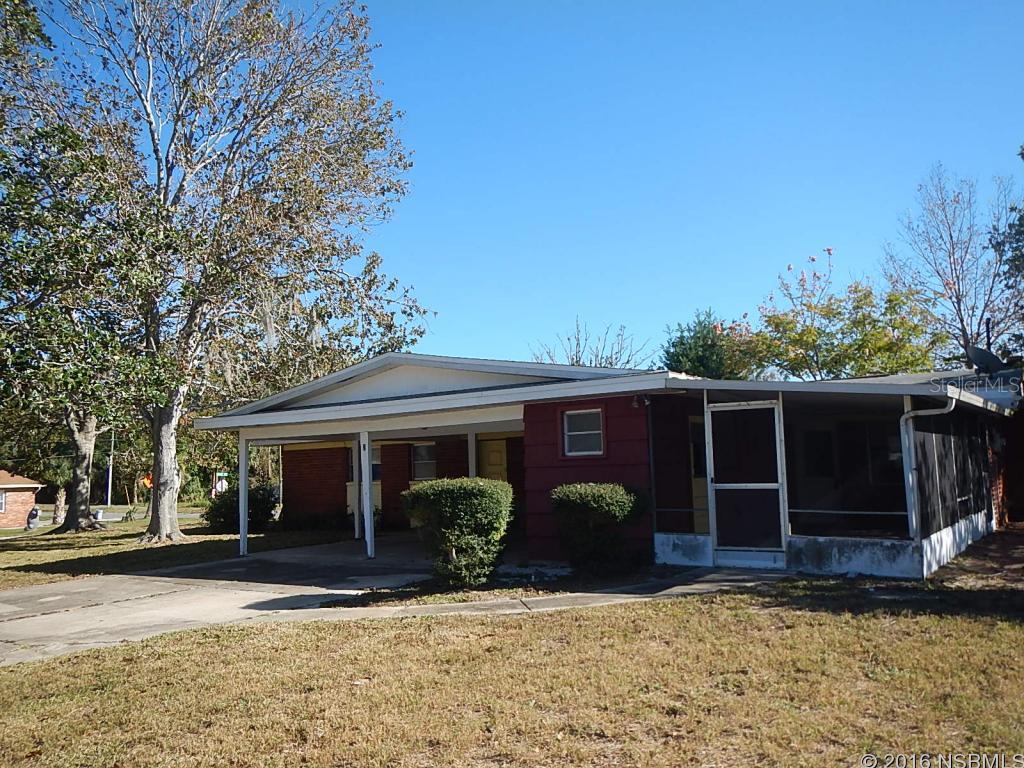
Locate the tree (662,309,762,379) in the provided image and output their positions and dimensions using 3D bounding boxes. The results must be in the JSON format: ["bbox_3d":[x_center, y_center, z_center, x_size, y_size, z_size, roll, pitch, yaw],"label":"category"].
[{"bbox_3d":[6.821,0.655,27.716,3.800,6.309,3.800,-3,-5,14],"label":"tree"}]

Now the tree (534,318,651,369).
[{"bbox_3d":[2.762,0.862,27.722,4.200,6.182,4.200,-3,-5,6],"label":"tree"}]

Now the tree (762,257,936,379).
[{"bbox_3d":[10.193,-0.226,24.672,6.000,7.279,5.600,-4,-6,22],"label":"tree"}]

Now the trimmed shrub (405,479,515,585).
[{"bbox_3d":[-0.724,1.972,11.000,1.420,1.420,1.350,-2,-5,-4],"label":"trimmed shrub"}]

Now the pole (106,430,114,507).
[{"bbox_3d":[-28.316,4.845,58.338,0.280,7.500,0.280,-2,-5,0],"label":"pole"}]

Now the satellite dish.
[{"bbox_3d":[8.478,-0.420,14.800,0.550,0.580,0.750,0,-6,-25],"label":"satellite dish"}]

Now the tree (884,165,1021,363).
[{"bbox_3d":[14.543,-1.847,26.526,4.800,10.535,4.800,-5,-6,29],"label":"tree"}]

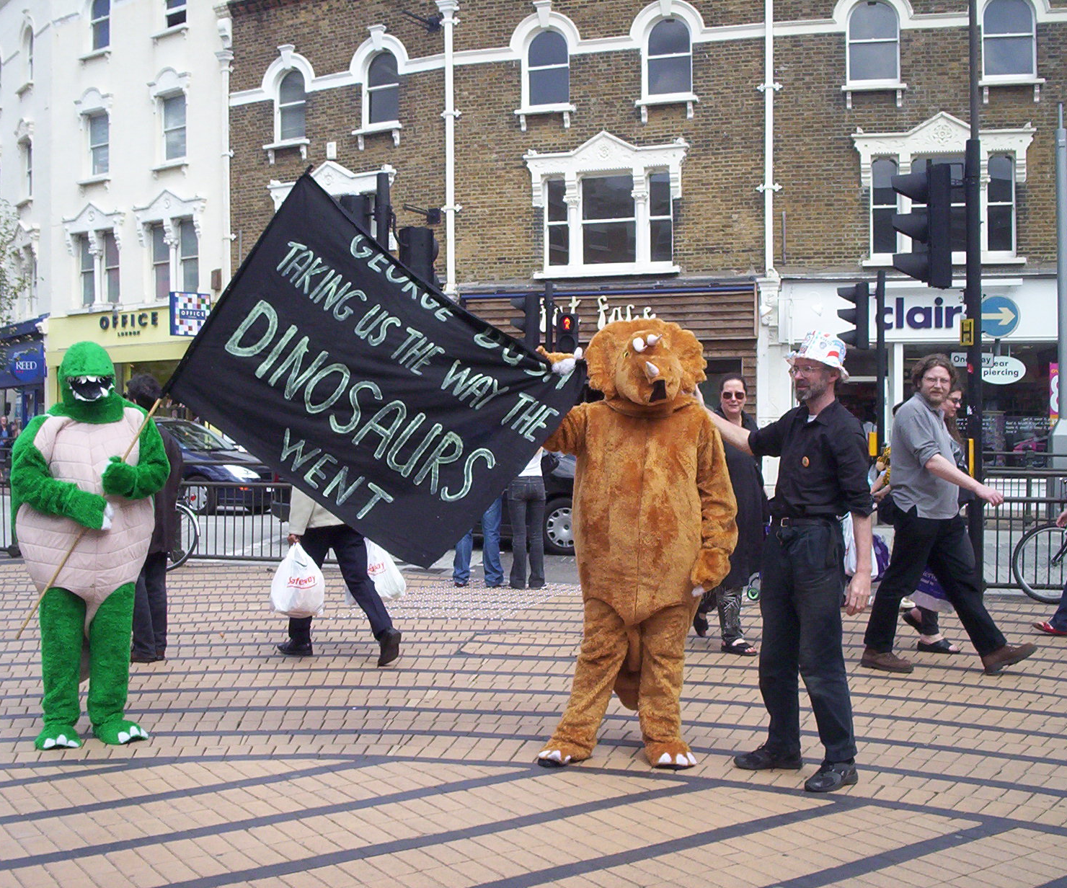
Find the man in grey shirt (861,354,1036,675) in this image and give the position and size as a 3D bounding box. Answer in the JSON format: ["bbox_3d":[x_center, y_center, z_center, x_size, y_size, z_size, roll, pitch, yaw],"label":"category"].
[{"bbox_3d":[2.367,0.391,7.398,0.980,1.810,0.580,0,1,12],"label":"man in grey shirt"}]

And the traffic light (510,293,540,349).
[{"bbox_3d":[-0.126,-1.829,19.800,0.450,0.970,0.310,0,3,13],"label":"traffic light"}]

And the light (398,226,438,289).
[{"bbox_3d":[-1.042,-1.629,11.700,0.310,0.660,0.300,0,3,14],"label":"light"}]

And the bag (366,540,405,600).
[{"bbox_3d":[-0.963,0.762,8.100,0.340,0.440,0.220,-1,1,-6],"label":"bag"}]

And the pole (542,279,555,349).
[{"bbox_3d":[0.249,-0.703,19.258,0.120,3.450,0.120,0,1,16],"label":"pole"}]

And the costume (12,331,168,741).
[{"bbox_3d":[-2.061,0.449,6.000,0.710,1.810,0.660,-1,3,-25],"label":"costume"}]

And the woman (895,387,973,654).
[{"bbox_3d":[2.483,0.460,8.030,0.620,1.640,0.500,0,1,13],"label":"woman"}]

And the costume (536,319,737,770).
[{"bbox_3d":[0.455,0.398,5.740,0.870,1.910,0.680,0,3,3],"label":"costume"}]

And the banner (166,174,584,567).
[{"bbox_3d":[-0.698,-0.320,5.600,1.430,1.170,0.140,33,3,2],"label":"banner"}]

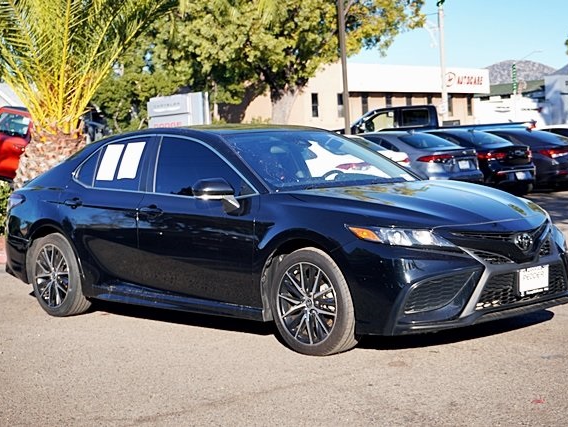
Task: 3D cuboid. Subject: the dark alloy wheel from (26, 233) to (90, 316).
[{"bbox_3d":[-1.770,0.482,8.301,0.230,0.670,0.670,-6,5,-44],"label":"dark alloy wheel"}]

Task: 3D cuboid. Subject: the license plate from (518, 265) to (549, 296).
[{"bbox_3d":[1.488,0.396,6.117,0.310,0.160,0.020,-6,5,-44],"label":"license plate"}]

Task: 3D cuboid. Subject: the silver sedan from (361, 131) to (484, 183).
[{"bbox_3d":[1.730,-0.868,20.591,4.630,1.435,1.780,1,5,43],"label":"silver sedan"}]

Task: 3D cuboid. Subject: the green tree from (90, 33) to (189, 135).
[{"bbox_3d":[-5.171,-3.657,35.823,4.300,5.700,4.300,-3,4,-8],"label":"green tree"}]

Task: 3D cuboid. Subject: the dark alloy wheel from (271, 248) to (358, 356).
[{"bbox_3d":[0.211,0.529,6.288,0.230,0.670,0.670,-6,5,-43],"label":"dark alloy wheel"}]

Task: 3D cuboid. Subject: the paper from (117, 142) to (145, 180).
[{"bbox_3d":[-1.134,-0.393,7.689,0.222,0.285,0.008,1,-20,45],"label":"paper"}]

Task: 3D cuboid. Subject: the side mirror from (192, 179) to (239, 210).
[{"bbox_3d":[-0.429,-0.121,6.639,0.235,0.200,0.210,-6,5,-44],"label":"side mirror"}]

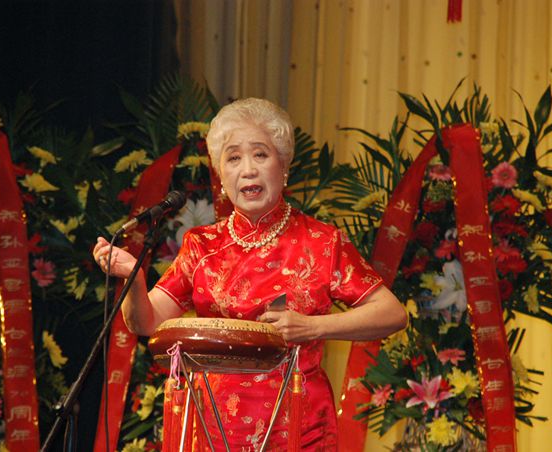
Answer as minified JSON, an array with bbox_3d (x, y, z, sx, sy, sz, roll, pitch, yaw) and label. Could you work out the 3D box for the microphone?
[{"bbox_3d":[-0.256,-0.026,11.700,0.190,0.045,0.045,-28,19,-35],"label":"microphone"}]

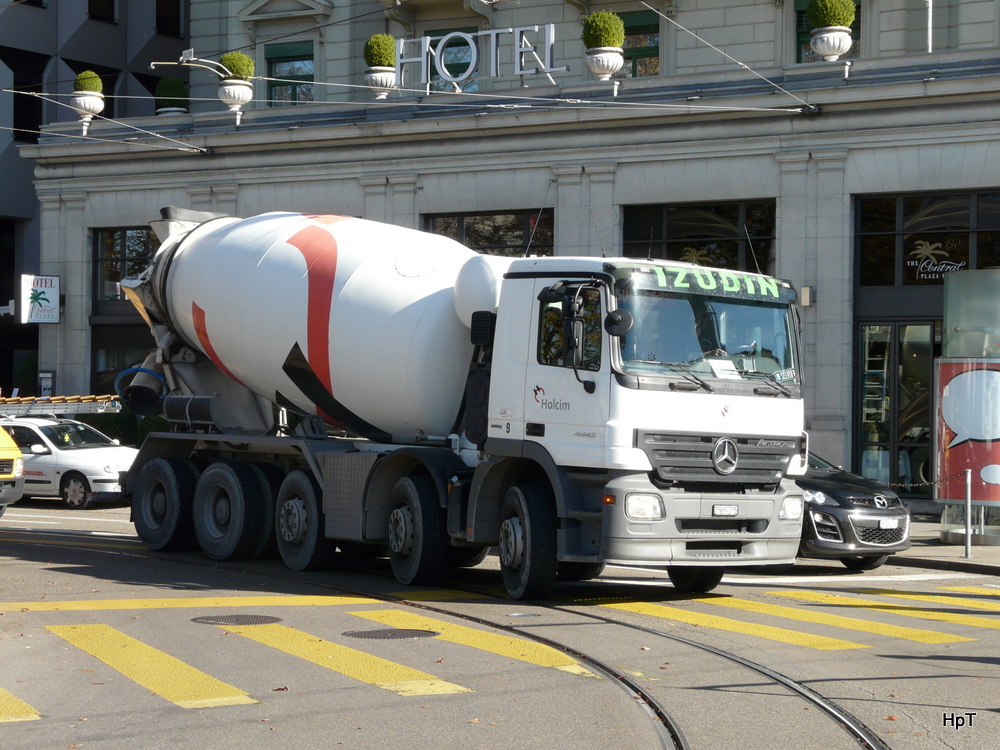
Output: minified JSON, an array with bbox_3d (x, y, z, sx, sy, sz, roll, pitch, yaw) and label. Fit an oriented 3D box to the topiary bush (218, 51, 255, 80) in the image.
[{"bbox_3d":[-4.509,-5.288,35.100,0.620,0.550,0.620,0,0,0],"label":"topiary bush"}]

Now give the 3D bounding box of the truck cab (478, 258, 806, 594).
[{"bbox_3d":[1.440,0.560,19.800,2.500,3.120,2.150,3,-1,-40],"label":"truck cab"}]

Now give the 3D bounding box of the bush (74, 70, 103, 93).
[{"bbox_3d":[-7.363,-5.252,36.700,0.520,0.420,0.520,0,0,0],"label":"bush"}]

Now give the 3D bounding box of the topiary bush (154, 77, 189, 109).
[{"bbox_3d":[-6.246,-5.372,39.000,0.640,0.600,0.640,0,0,0],"label":"topiary bush"}]

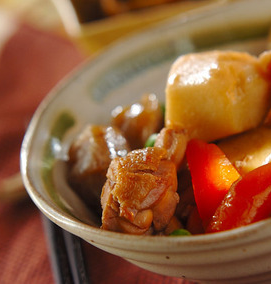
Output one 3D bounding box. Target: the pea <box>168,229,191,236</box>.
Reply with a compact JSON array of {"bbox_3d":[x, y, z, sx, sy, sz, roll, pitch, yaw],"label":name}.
[{"bbox_3d":[0.015,0.033,0.500,0.009,0.008,0.009,-18,33,0],"label":"pea"}]

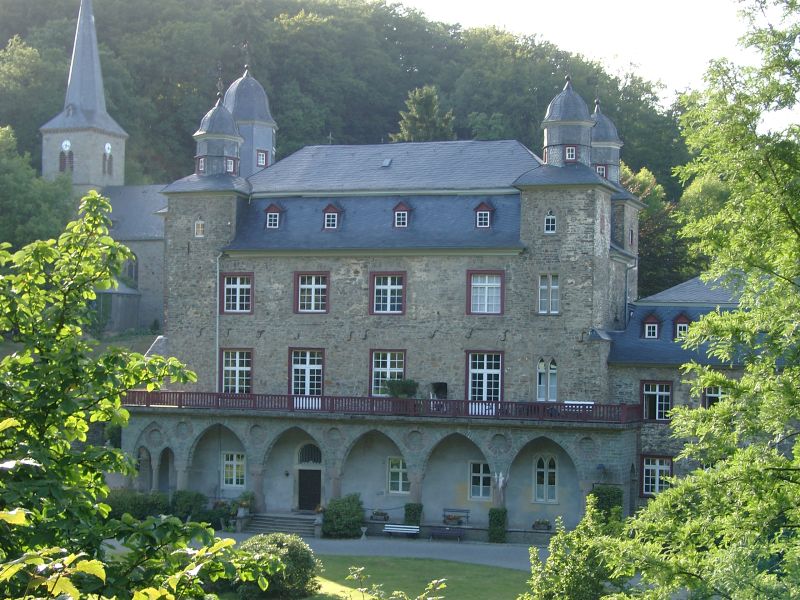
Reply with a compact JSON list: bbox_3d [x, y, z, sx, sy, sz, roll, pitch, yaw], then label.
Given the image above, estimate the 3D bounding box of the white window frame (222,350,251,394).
[{"bbox_3d":[-8.887,3.972,80.597,1.692,2.384,0.150,0,-2,19],"label":"white window frame"}]

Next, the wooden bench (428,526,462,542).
[{"bbox_3d":[2.316,11.518,72.649,1.662,0.770,0.580,0,-2,19],"label":"wooden bench"}]

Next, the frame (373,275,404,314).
[{"bbox_3d":[-0.618,-0.268,77.850,1.649,1.990,0.150,0,-2,19],"label":"frame"}]

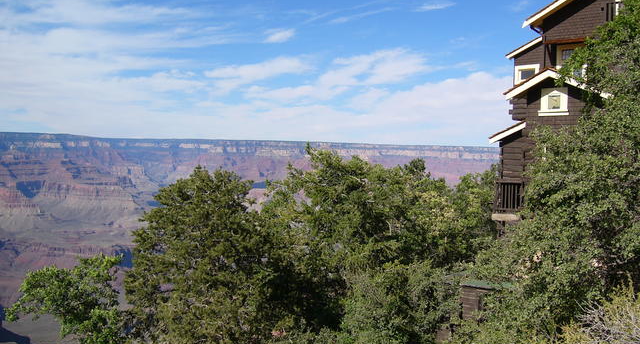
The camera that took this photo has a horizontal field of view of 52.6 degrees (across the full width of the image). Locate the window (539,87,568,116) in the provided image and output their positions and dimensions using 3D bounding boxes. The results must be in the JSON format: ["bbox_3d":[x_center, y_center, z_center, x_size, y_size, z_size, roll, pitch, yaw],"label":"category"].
[{"bbox_3d":[7.520,-2.257,20.746,1.003,0.935,0.130,3,2,44],"label":"window"}]

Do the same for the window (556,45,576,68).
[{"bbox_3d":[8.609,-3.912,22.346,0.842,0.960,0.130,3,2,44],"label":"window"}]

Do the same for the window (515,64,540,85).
[{"bbox_3d":[7.485,-3.478,23.246,0.994,0.750,0.130,3,2,44],"label":"window"}]

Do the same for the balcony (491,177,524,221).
[{"bbox_3d":[6.308,0.887,20.757,1.064,1.374,1.000,3,2,44],"label":"balcony"}]

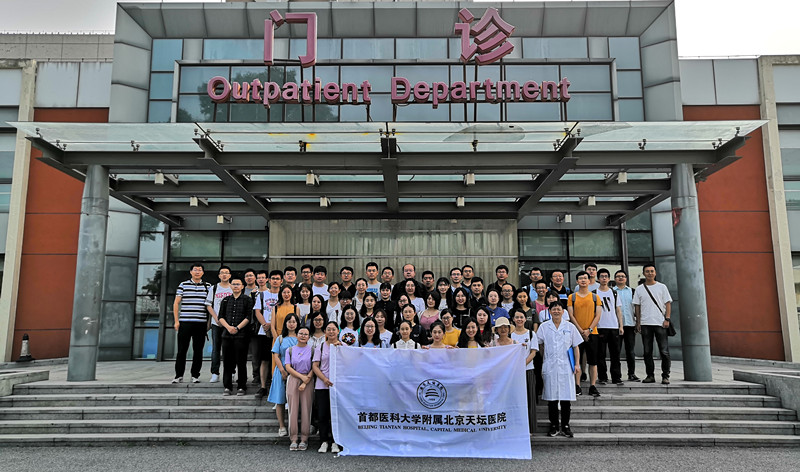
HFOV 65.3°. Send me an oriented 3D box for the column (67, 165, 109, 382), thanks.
[{"bbox_3d":[-5.091,0.602,10.257,0.404,3.515,0.404,0,-9,-1],"label":"column"}]

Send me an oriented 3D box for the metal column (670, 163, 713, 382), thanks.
[{"bbox_3d":[4.817,0.589,10.359,0.404,3.515,0.404,0,-9,-1],"label":"metal column"}]

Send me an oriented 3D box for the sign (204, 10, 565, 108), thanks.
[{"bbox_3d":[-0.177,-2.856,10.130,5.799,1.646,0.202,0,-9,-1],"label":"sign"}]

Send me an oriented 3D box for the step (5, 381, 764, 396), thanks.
[{"bbox_3d":[-0.118,2.342,9.626,11.389,0.151,0.404,0,-9,-1],"label":"step"}]

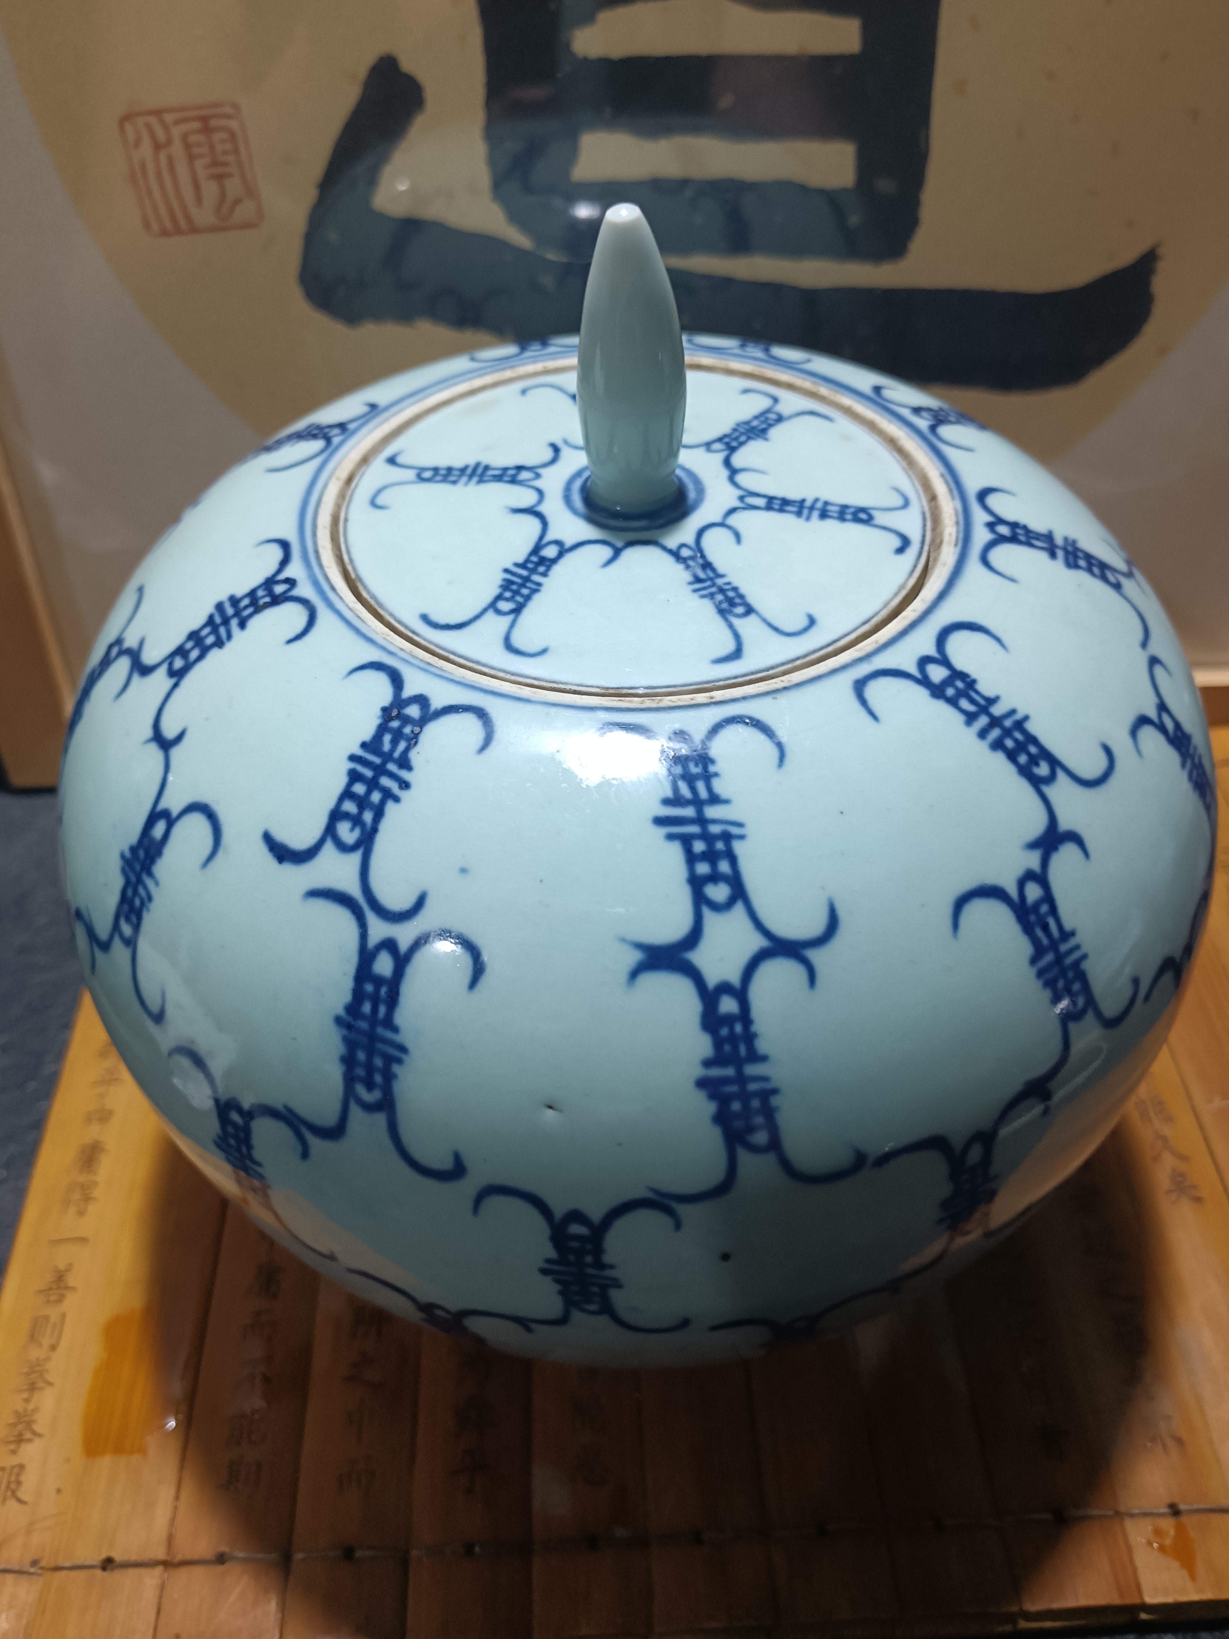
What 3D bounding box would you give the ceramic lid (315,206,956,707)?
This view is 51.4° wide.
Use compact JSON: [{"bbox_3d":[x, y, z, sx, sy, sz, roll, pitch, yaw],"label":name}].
[{"bbox_3d":[0.003,-0.076,0.222,0.116,0.058,0.116,0,46,0],"label":"ceramic lid"}]

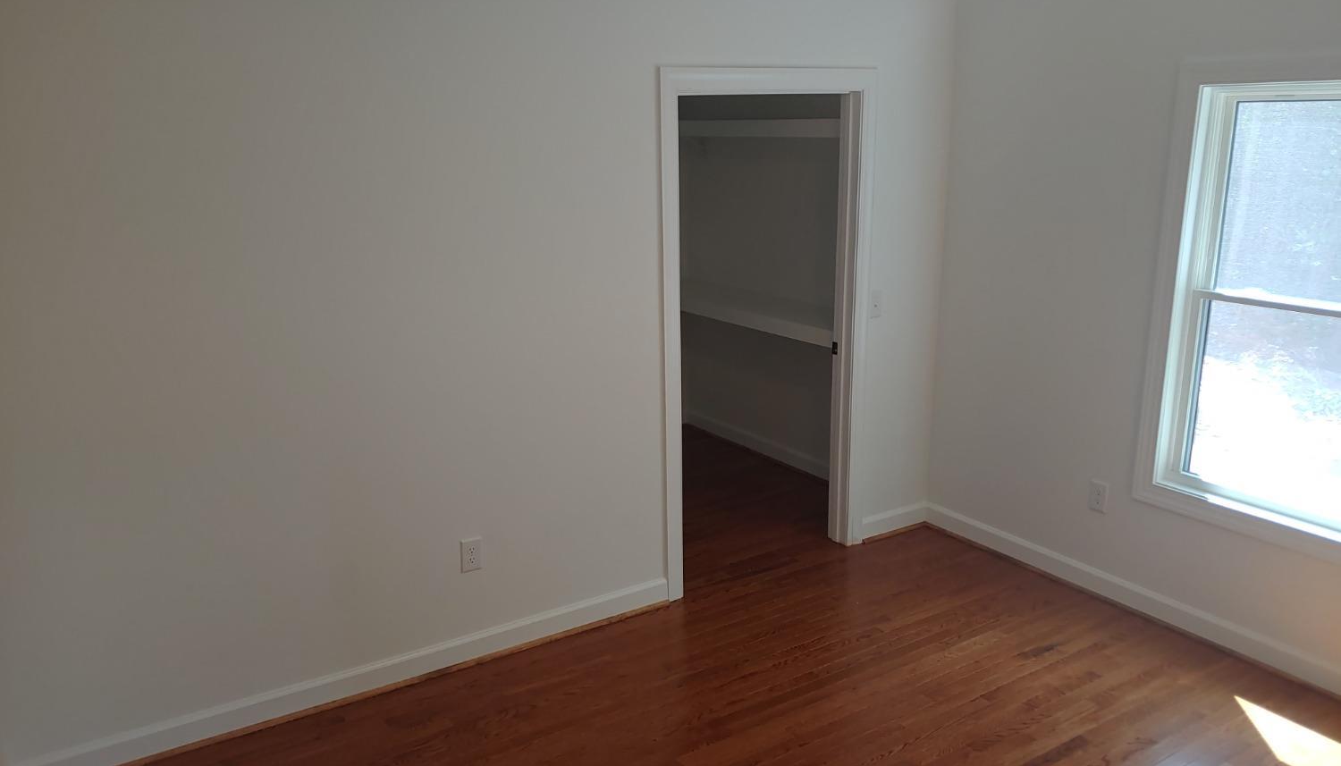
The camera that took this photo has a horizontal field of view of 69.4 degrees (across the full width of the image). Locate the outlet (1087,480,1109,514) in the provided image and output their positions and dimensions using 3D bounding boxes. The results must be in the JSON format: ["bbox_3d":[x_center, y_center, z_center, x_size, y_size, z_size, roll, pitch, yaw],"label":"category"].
[{"bbox_3d":[1.750,0.467,3.958,0.009,0.122,0.078,-9,17,-30],"label":"outlet"}]

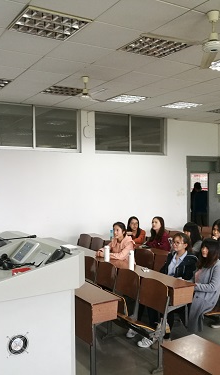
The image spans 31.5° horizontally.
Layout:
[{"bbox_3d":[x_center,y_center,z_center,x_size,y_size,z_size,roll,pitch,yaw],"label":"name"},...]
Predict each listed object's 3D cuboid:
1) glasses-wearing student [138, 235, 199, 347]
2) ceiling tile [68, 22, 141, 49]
[{"bbox_3d":[0.653,1.112,4.355,0.760,1.170,0.480,-1,1,-34],"label":"glasses-wearing student"},{"bbox_3d":[-0.036,-1.496,3.865,0.600,0.020,0.600,-1,1,-30],"label":"ceiling tile"}]

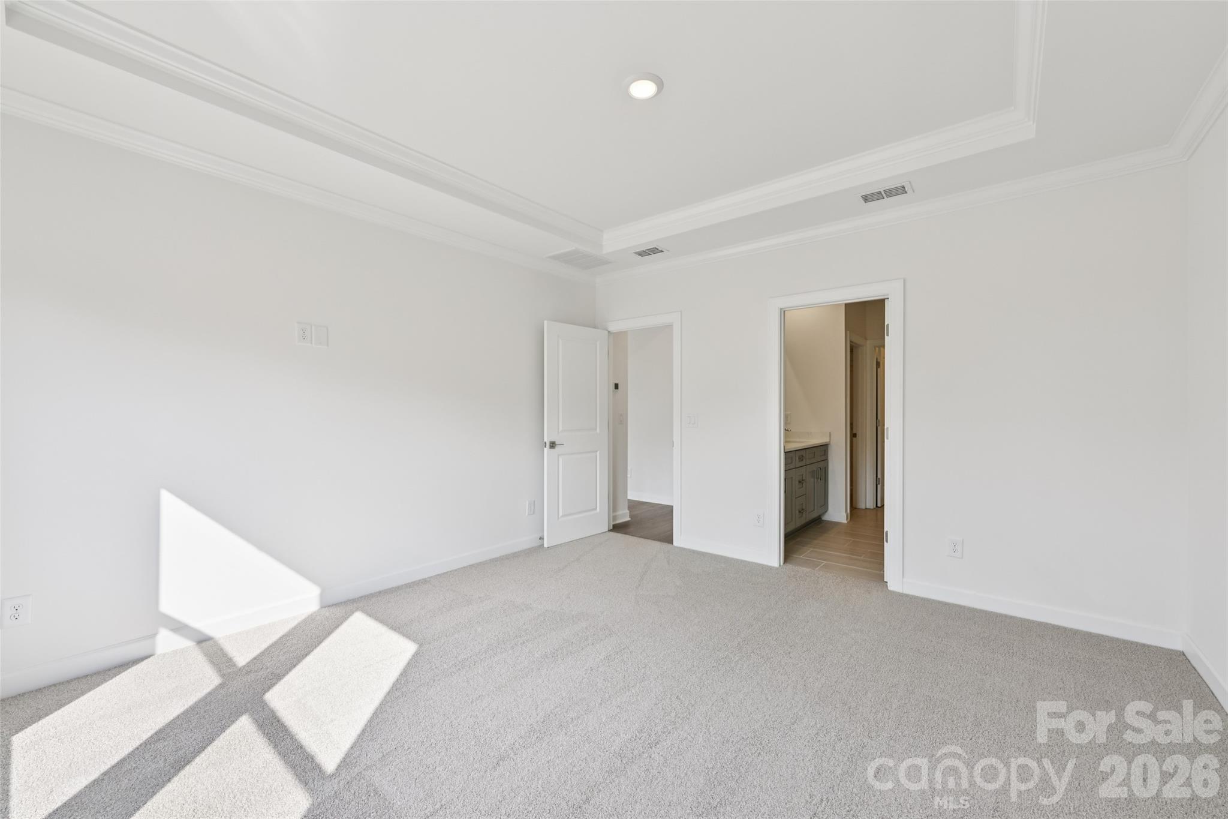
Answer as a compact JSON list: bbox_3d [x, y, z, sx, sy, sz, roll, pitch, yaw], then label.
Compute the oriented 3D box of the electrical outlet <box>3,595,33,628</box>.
[{"bbox_3d":[-2.628,0.891,2.101,0.010,0.126,0.081,0,0,39],"label":"electrical outlet"}]

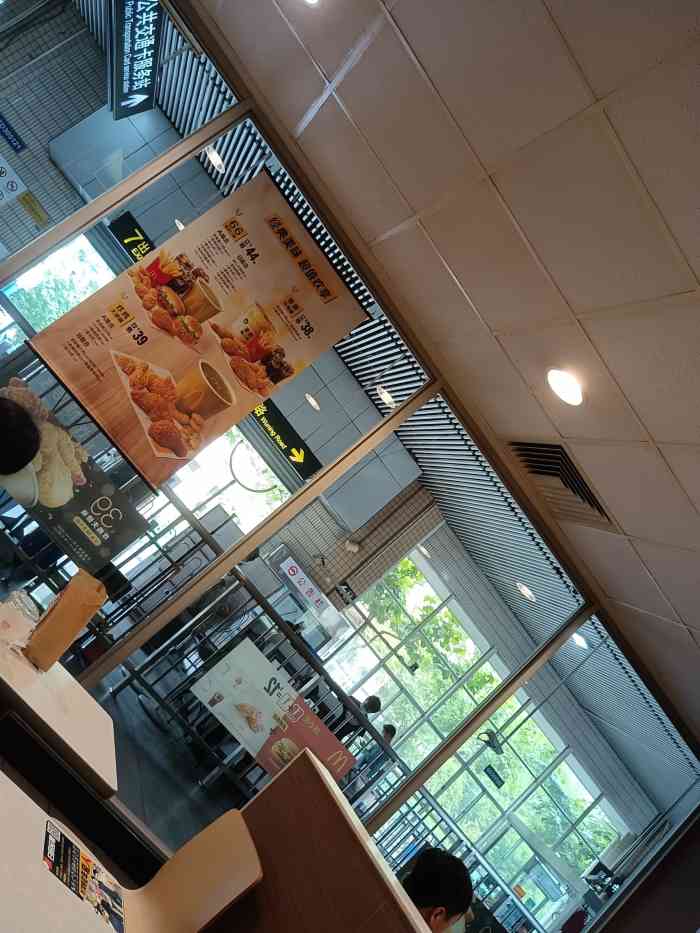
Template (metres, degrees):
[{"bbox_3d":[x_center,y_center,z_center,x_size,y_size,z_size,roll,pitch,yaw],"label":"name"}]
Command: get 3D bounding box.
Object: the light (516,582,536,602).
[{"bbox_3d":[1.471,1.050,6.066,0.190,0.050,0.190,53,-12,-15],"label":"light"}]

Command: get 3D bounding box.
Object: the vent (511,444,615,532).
[{"bbox_3d":[1.081,0.076,3.744,0.540,0.050,0.540,53,-12,-15],"label":"vent"}]

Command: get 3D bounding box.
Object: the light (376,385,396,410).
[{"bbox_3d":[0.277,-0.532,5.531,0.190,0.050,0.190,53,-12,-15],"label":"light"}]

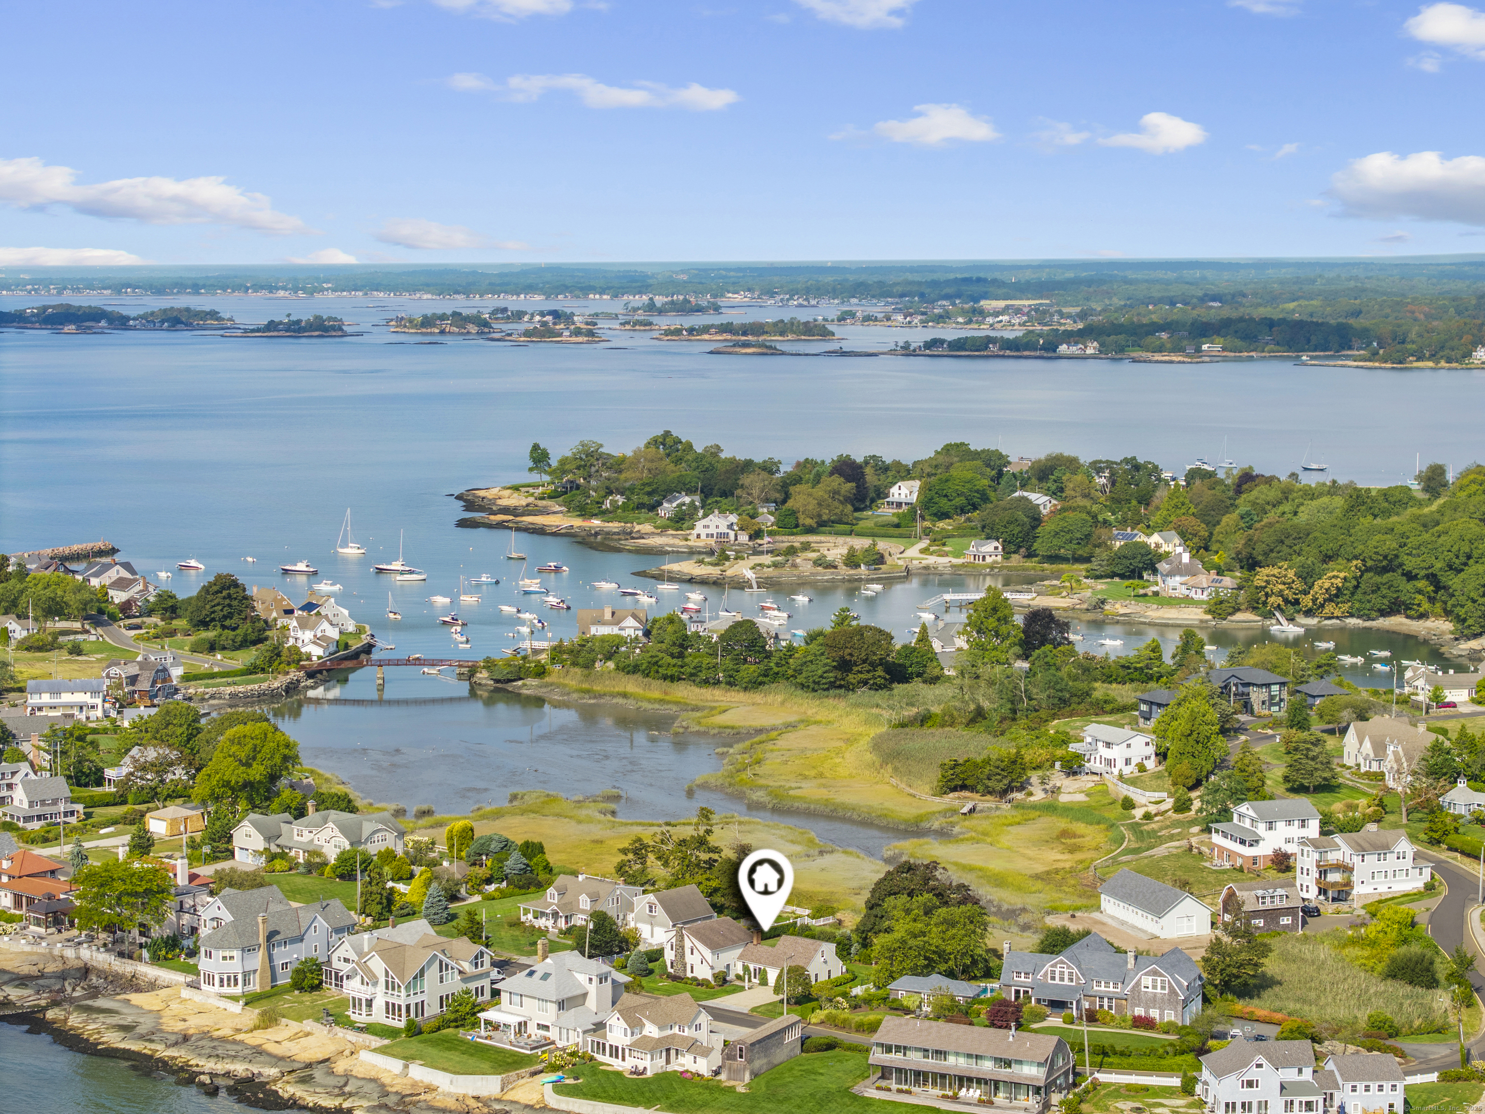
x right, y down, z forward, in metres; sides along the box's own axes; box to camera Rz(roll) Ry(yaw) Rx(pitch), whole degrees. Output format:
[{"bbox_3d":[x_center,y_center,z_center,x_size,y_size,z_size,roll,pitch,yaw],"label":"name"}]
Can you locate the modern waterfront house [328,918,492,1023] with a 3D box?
[{"bbox_3d":[-43.320,52.430,382.120,17.800,9.000,17.200,5,7,38],"label":"modern waterfront house"}]

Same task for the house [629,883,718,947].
[{"bbox_3d":[-9.650,49.980,423.270,8.600,6.500,8.500,-6,8,-45],"label":"house"}]

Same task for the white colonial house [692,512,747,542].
[{"bbox_3d":[-8.610,-9.610,994.170,15.500,10.000,13.000,1,6,12],"label":"white colonial house"}]

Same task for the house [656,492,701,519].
[{"bbox_3d":[-21.700,-17.500,1053.680,15.000,8.600,13.000,-1,6,-10],"label":"house"}]

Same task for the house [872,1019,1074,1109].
[{"bbox_3d":[26.370,57.490,346.340,21.500,7.200,9.600,3,6,25],"label":"house"}]

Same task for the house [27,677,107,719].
[{"bbox_3d":[-140.410,29.280,622.360,16.200,7.200,9.500,-1,6,-13],"label":"house"}]

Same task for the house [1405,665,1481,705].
[{"bbox_3d":[157.910,28.010,670.210,15.600,7.000,13.000,-1,6,-9],"label":"house"}]

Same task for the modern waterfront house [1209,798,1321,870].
[{"bbox_3d":[80.670,42.360,462.960,13.700,9.600,10.200,-2,6,-18],"label":"modern waterfront house"}]

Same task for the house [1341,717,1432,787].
[{"bbox_3d":[119.460,34.810,546.480,15.000,8.800,24.500,-2,6,-18],"label":"house"}]

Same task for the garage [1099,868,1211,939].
[{"bbox_3d":[62.640,52.320,455.490,9.150,6.600,19.660,-2,6,-21],"label":"garage"}]

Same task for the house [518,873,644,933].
[{"bbox_3d":[-24.520,51.990,455.770,13.700,7.200,14.200,5,8,43],"label":"house"}]

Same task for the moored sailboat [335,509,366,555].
[{"bbox_3d":[-135.900,-8.870,1043.970,10.700,15.900,3.400,2,6,20],"label":"moored sailboat"}]

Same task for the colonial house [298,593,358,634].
[{"bbox_3d":[-110.700,15.250,801.440,12.300,9.500,12.600,-3,7,-29],"label":"colonial house"}]

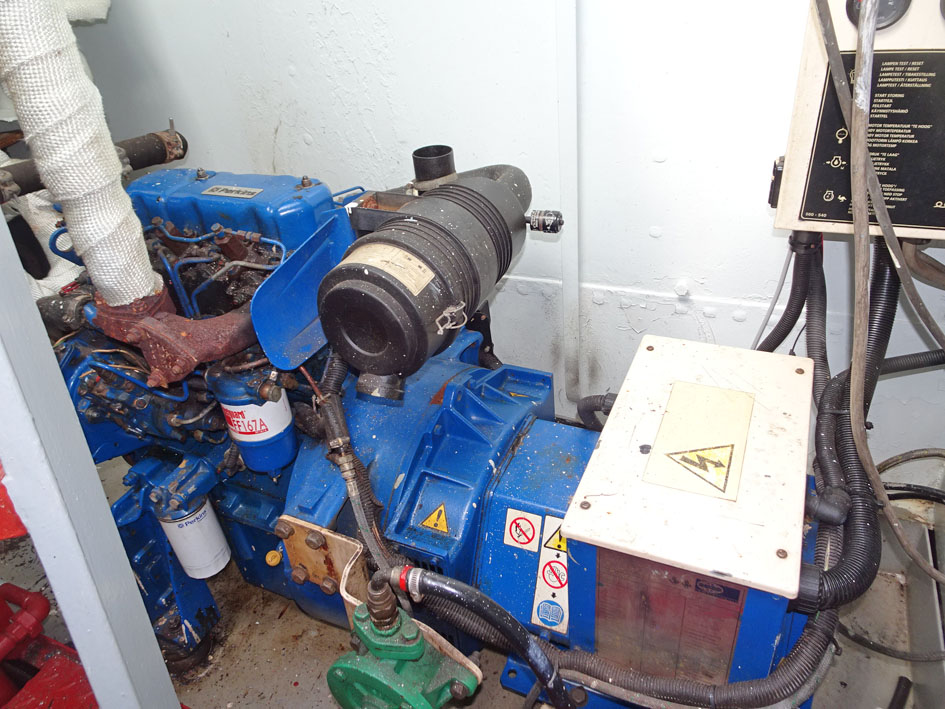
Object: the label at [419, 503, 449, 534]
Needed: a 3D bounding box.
[{"bbox_3d":[-0.045,0.217,0.879,0.042,0.002,0.036,10,70,23],"label":"label"}]

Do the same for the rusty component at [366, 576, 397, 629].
[{"bbox_3d":[-0.096,0.261,0.690,0.030,0.050,0.030,-5,34,3],"label":"rusty component"}]

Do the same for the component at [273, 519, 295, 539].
[{"bbox_3d":[-0.274,0.252,0.950,0.027,0.027,0.015,10,38,23],"label":"component"}]

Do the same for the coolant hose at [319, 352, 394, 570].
[{"bbox_3d":[-0.157,0.128,0.845,0.055,0.055,0.305,-13,63,-12],"label":"coolant hose"}]

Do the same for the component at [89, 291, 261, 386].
[{"bbox_3d":[-0.383,-0.024,0.860,0.250,0.105,0.115,10,38,23],"label":"component"}]

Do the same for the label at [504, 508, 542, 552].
[{"bbox_3d":[0.070,0.246,0.914,0.050,0.052,0.002,10,9,23],"label":"label"}]

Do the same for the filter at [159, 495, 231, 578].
[{"bbox_3d":[-0.533,0.345,1.265,0.088,0.158,0.088,10,38,23],"label":"filter"}]

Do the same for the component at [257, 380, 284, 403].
[{"bbox_3d":[-0.277,0.051,0.895,0.028,0.028,0.034,-26,38,-25],"label":"component"}]

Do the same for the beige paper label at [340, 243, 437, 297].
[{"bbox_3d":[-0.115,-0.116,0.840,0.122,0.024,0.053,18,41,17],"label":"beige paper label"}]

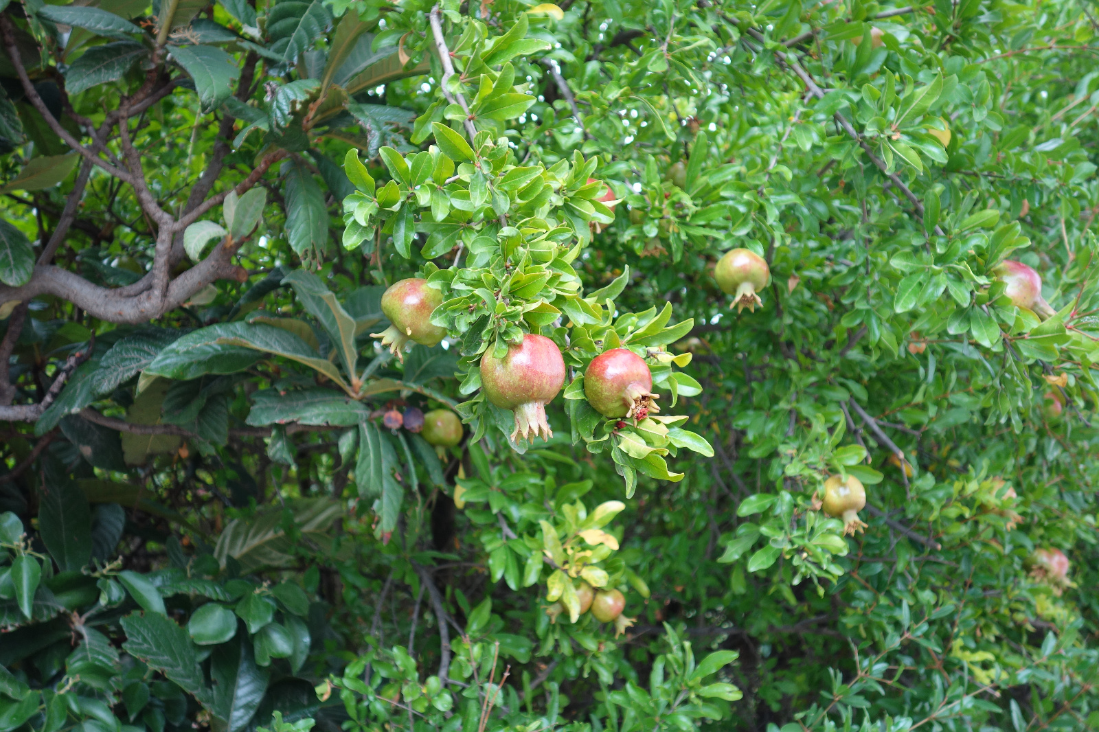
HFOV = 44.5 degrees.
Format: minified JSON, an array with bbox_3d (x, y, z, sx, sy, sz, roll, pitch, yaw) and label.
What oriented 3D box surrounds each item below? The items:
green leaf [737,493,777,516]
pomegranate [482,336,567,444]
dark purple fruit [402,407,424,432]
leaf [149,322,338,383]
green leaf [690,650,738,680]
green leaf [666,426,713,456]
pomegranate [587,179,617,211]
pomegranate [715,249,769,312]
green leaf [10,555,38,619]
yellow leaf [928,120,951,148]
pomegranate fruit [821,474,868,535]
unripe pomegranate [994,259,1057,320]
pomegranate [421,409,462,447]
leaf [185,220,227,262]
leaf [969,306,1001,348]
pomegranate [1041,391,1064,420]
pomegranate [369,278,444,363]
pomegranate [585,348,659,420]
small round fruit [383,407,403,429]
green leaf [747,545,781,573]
[{"bbox_3d":[0.278,0.186,1.800,0.062,0.010,0.026,-14,49,-21],"label":"green leaf"},{"bbox_3d":[-0.025,0.021,1.270,0.080,0.101,0.080,0,0,0],"label":"pomegranate"},{"bbox_3d":[-0.157,0.062,1.550,0.025,0.029,0.025,0,-3,0],"label":"dark purple fruit"},{"bbox_3d":[-0.341,-0.014,1.500,0.235,0.075,0.085,0,0,-9],"label":"leaf"},{"bbox_3d":[0.185,0.334,1.500,0.062,0.022,0.012,-27,-25,6],"label":"green leaf"},{"bbox_3d":[0.131,0.070,1.250,0.051,0.020,0.011,24,-28,11],"label":"green leaf"},{"bbox_3d":[0.050,-0.186,1.550,0.058,0.066,0.058,0,0,0],"label":"pomegranate"},{"bbox_3d":[0.247,-0.110,1.720,0.070,0.081,0.070,0,0,0],"label":"pomegranate"},{"bbox_3d":[-0.579,0.244,1.480,0.033,0.071,0.014,-6,-11,-1],"label":"green leaf"},{"bbox_3d":[0.494,-0.294,1.700,0.028,0.038,0.012,0,-3,6],"label":"yellow leaf"},{"bbox_3d":[0.408,0.189,1.850,0.064,0.083,0.064,-13,-12,0],"label":"pomegranate fruit"},{"bbox_3d":[0.565,-0.091,1.600,0.092,0.055,0.055,43,0,12],"label":"unripe pomegranate"},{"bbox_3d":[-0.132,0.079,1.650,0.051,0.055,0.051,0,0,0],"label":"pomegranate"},{"bbox_3d":[-0.410,-0.149,1.600,0.050,0.049,0.032,0,0,0],"label":"leaf"},{"bbox_3d":[0.502,-0.045,1.550,0.031,0.053,0.011,-21,-14,-6],"label":"leaf"},{"bbox_3d":[0.821,0.066,2.200,0.044,0.048,0.044,0,0,0],"label":"pomegranate"},{"bbox_3d":[-0.136,-0.047,1.320,0.069,0.083,0.069,36,-21,0],"label":"pomegranate"},{"bbox_3d":[0.070,0.020,1.290,0.068,0.068,0.081,-33,44,-23],"label":"pomegranate"},{"bbox_3d":[-0.175,0.059,1.500,0.023,0.024,0.023,0,0,0],"label":"small round fruit"},{"bbox_3d":[0.279,0.251,1.750,0.055,0.009,0.025,-37,51,-17],"label":"green leaf"}]

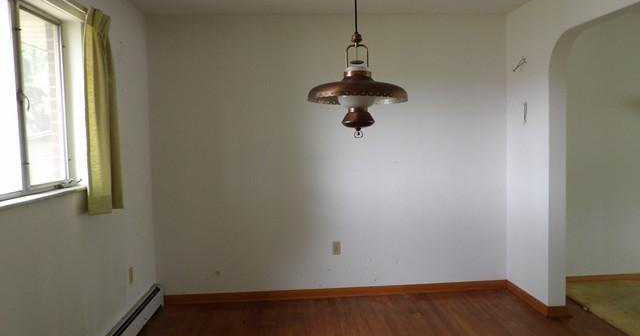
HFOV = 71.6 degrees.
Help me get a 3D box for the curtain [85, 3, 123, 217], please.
[{"bbox_3d":[-1.280,-0.330,2.625,0.110,1.185,0.265,-2,4,-4],"label":"curtain"}]

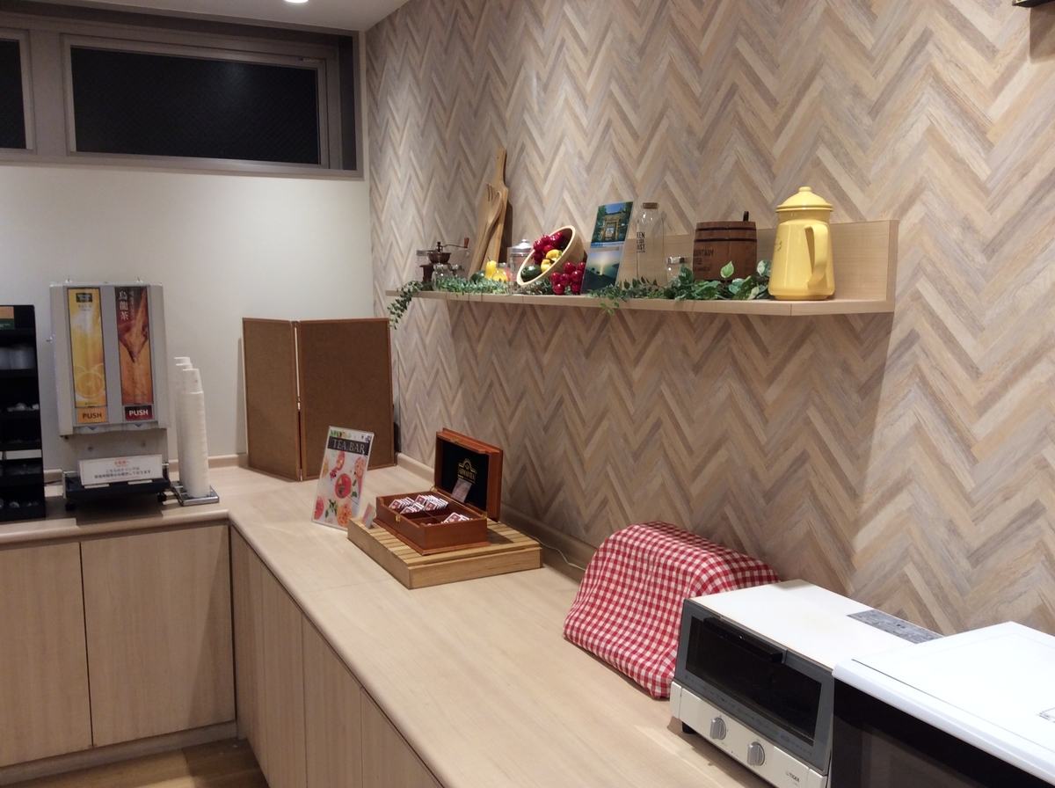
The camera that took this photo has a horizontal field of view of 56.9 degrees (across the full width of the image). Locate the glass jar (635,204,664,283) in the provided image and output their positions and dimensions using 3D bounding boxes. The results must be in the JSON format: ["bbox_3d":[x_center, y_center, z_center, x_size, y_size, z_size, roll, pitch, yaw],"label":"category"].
[{"bbox_3d":[0.280,-0.326,2.204,0.062,0.208,0.062,0,7,0],"label":"glass jar"}]

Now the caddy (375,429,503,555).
[{"bbox_3d":[-0.260,0.262,2.768,0.237,0.255,0.428,-4,8,-26],"label":"caddy"}]

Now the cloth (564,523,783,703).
[{"bbox_3d":[0.289,0.423,2.001,0.301,0.232,0.371,-4,8,-26],"label":"cloth"}]

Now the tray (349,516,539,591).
[{"bbox_3d":[-0.248,0.421,2.767,0.379,0.060,0.540,-4,8,-26],"label":"tray"}]

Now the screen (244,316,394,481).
[{"bbox_3d":[-0.864,0.013,3.875,0.617,0.614,0.348,0,7,0],"label":"screen"}]

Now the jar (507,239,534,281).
[{"bbox_3d":[-0.009,-0.355,2.709,0.077,0.148,0.077,0,7,0],"label":"jar"}]

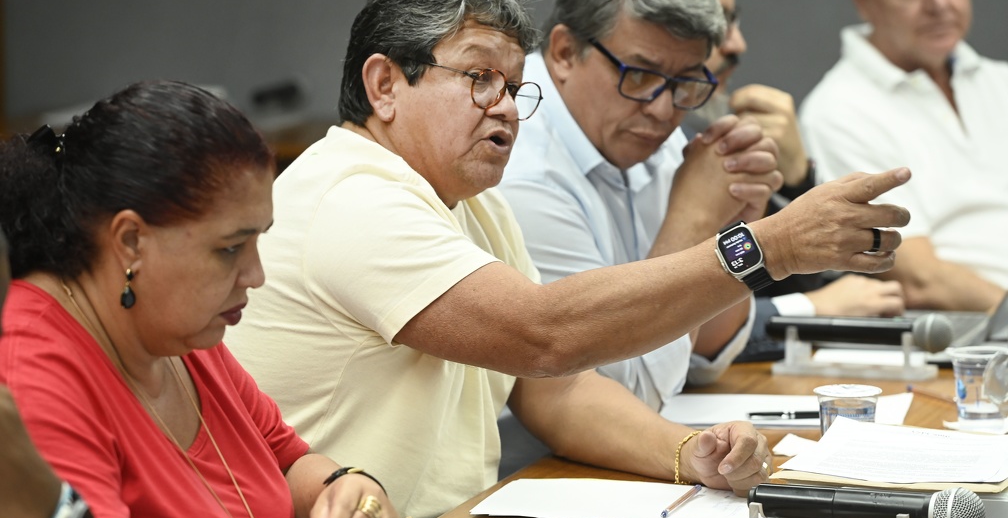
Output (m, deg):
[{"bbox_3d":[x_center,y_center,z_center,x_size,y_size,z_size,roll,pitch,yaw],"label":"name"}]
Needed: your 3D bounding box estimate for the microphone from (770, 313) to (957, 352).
[{"bbox_3d":[0.436,0.087,5.123,0.229,0.053,0.053,2,9,15],"label":"microphone"}]

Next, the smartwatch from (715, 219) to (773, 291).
[{"bbox_3d":[0.228,-0.001,4.010,0.044,0.067,0.056,-25,-19,-3],"label":"smartwatch"}]

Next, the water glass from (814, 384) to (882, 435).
[{"bbox_3d":[0.373,0.181,4.551,0.075,0.077,0.075,0,8,0],"label":"water glass"}]

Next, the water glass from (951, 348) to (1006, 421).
[{"bbox_3d":[0.546,0.144,4.810,0.075,0.077,0.075,0,8,0],"label":"water glass"}]

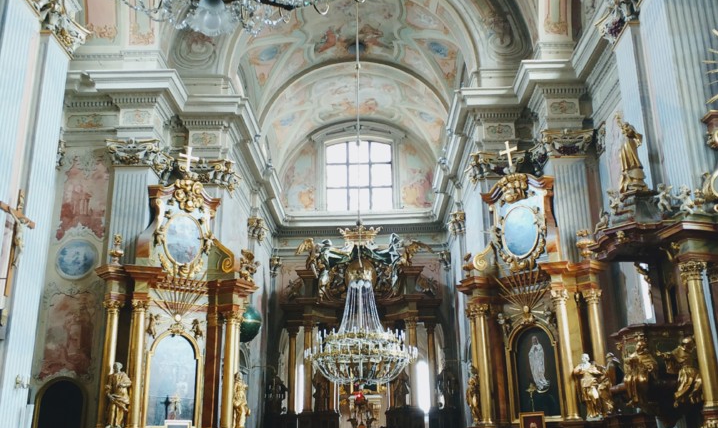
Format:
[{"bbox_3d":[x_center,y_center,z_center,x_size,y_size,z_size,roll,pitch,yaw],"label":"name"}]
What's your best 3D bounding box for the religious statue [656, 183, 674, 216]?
[{"bbox_3d":[5.587,-0.264,13.635,0.300,0.598,0.260,-7,-19,18],"label":"religious statue"}]

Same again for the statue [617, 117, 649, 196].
[{"bbox_3d":[5.777,-1.293,16.030,0.550,1.820,0.560,12,-22,-34],"label":"statue"}]

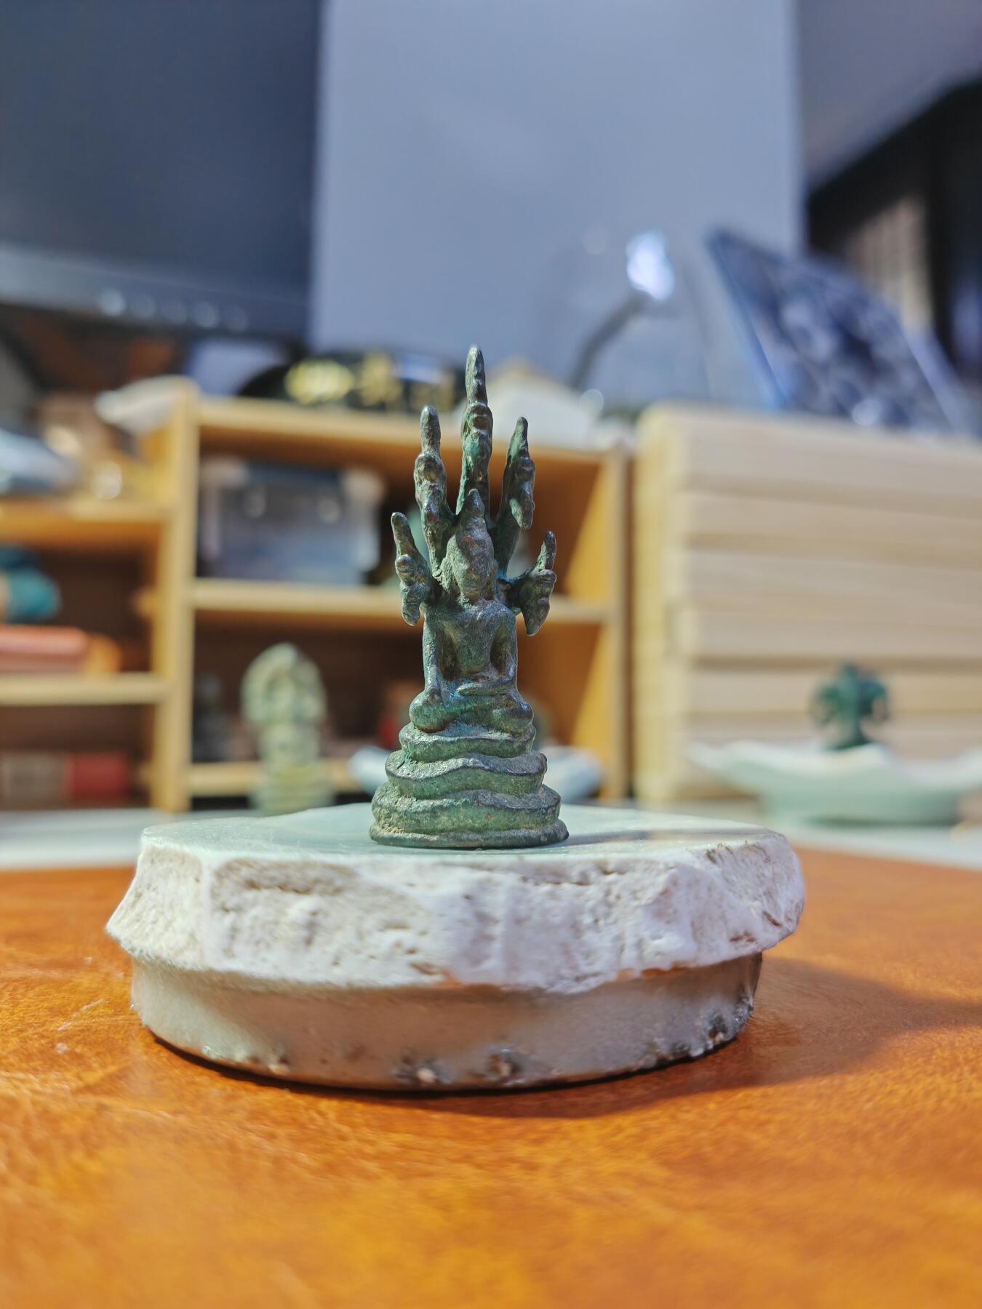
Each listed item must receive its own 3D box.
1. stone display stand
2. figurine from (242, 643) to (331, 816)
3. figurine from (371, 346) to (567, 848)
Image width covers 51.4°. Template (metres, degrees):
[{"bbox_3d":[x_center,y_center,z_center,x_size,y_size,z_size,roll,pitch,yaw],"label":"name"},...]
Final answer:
[{"bbox_3d":[-0.005,0.033,0.136,0.087,0.023,0.082,1,-3,0],"label":"stone display stand"},{"bbox_3d":[-0.066,0.025,0.332,0.028,0.058,0.018,1,-3,-8],"label":"figurine"},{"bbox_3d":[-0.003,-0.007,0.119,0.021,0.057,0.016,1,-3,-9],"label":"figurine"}]

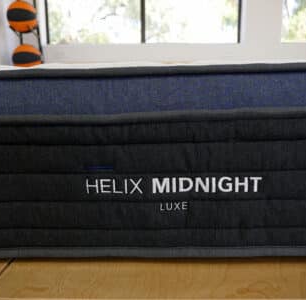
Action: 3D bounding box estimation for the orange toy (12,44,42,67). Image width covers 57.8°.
[{"bbox_3d":[-1.080,-0.781,2.380,0.232,0.232,0.232,-4,10,-23],"label":"orange toy"}]

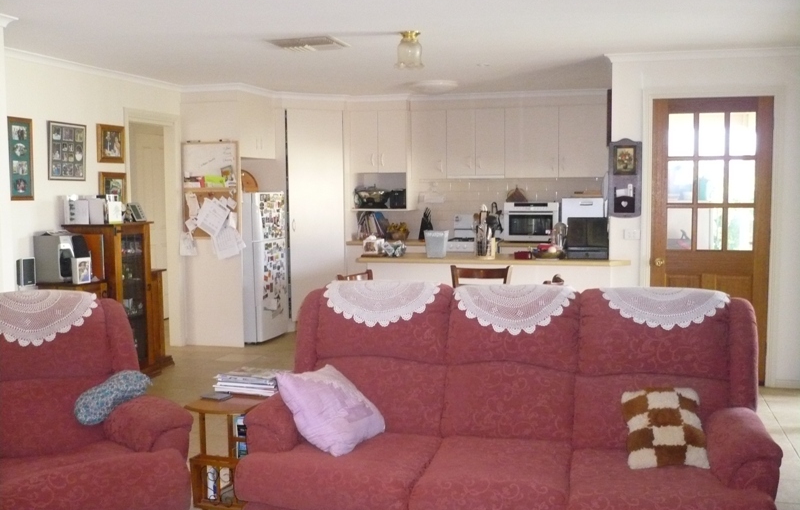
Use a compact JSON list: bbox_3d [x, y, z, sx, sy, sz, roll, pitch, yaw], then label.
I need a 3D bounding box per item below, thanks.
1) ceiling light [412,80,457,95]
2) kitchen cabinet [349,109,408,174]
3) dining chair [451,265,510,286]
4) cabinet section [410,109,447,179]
[{"bbox_3d":[0.323,-1.520,7.453,0.418,0.092,0.418,1,5,14],"label":"ceiling light"},{"bbox_3d":[-0.171,-1.166,8.410,0.585,0.630,0.340,1,5,14],"label":"kitchen cabinet"},{"bbox_3d":[0.516,0.549,5.481,0.430,0.910,0.490,1,5,14],"label":"dining chair"},{"bbox_3d":[0.344,-1.172,8.651,0.376,0.713,0.350,1,5,13],"label":"cabinet section"}]

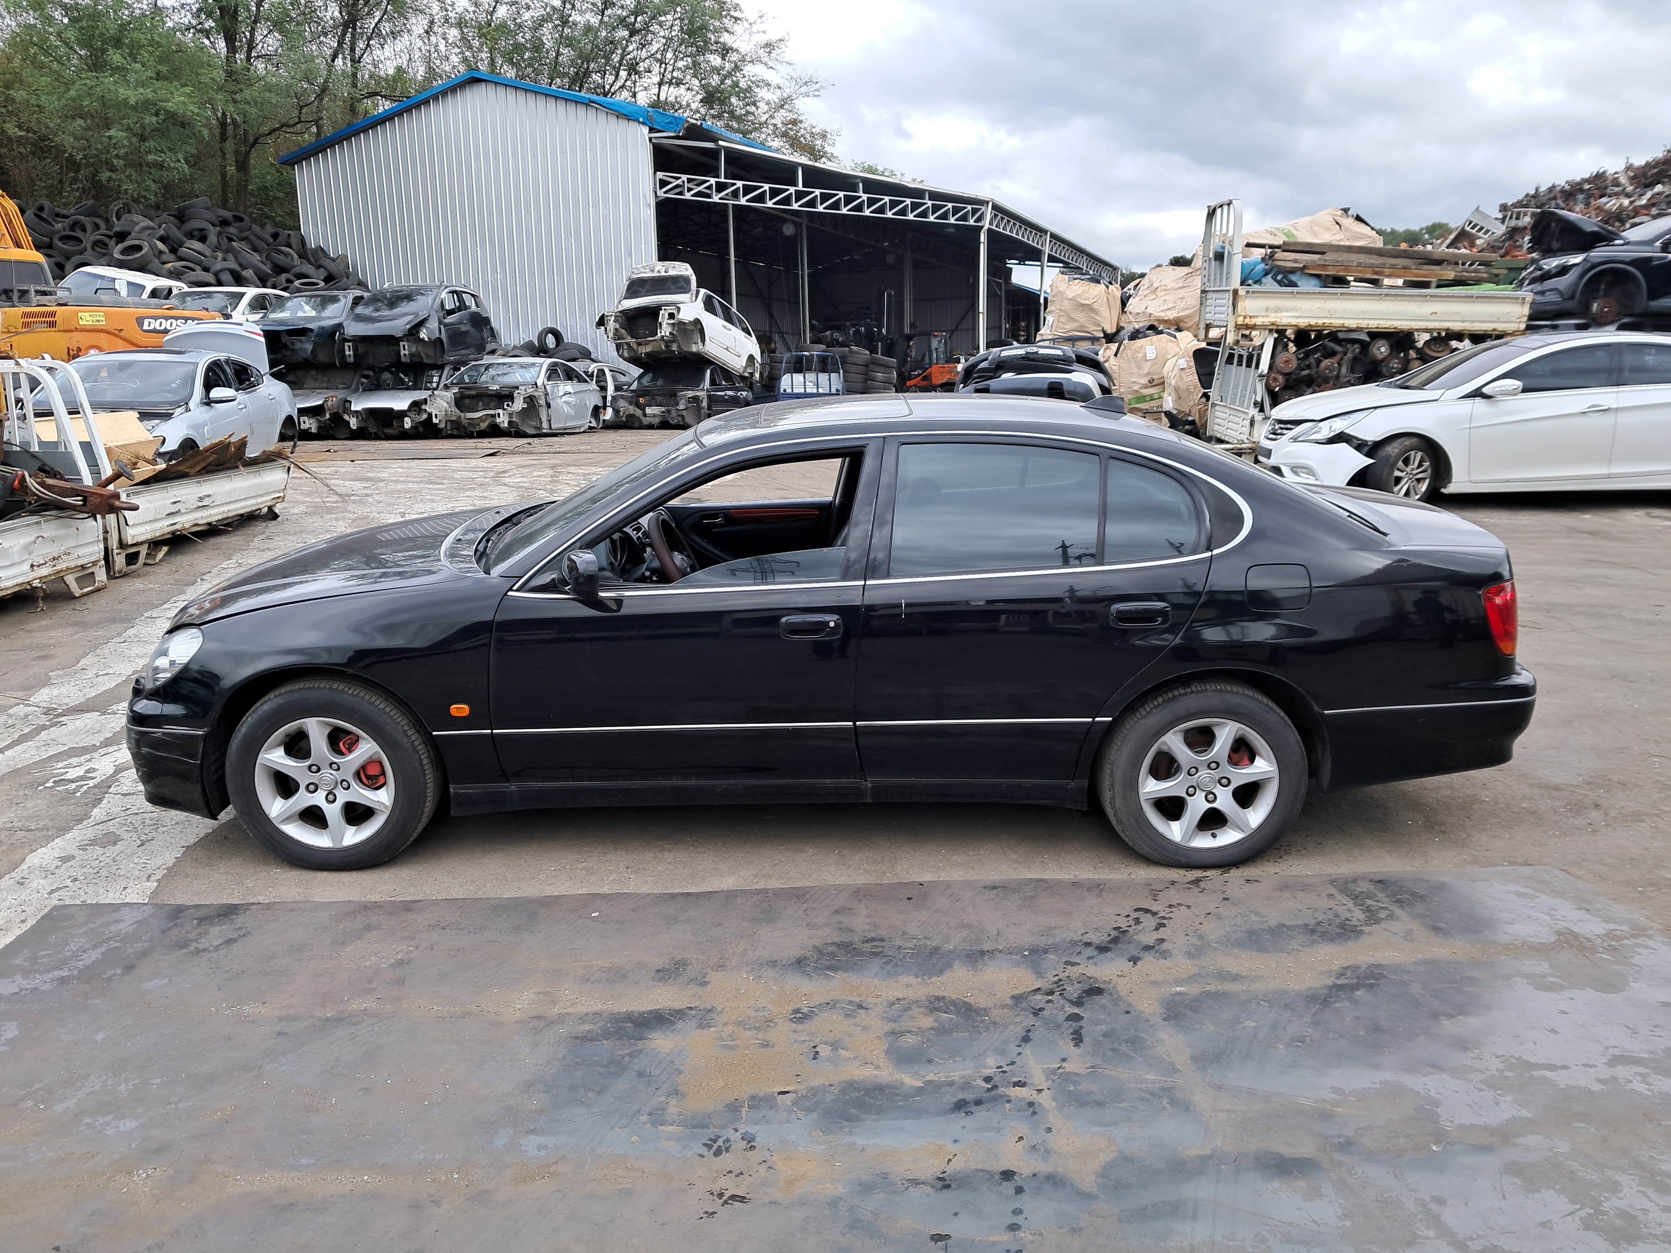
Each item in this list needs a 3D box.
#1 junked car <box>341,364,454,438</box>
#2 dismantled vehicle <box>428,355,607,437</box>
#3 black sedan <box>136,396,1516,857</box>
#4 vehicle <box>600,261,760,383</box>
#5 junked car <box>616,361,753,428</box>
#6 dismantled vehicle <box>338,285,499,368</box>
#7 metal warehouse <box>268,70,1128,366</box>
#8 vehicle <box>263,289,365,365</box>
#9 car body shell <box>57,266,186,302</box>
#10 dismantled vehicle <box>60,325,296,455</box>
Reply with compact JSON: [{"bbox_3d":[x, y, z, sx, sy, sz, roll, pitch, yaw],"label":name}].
[{"bbox_3d":[-7.121,-3.999,22.364,1.660,1.180,3.800,1,13,5],"label":"junked car"},{"bbox_3d":[-5.190,-3.891,21.673,1.820,1.240,4.400,2,13,9],"label":"dismantled vehicle"},{"bbox_3d":[-0.041,-0.123,4.855,4.810,1.440,1.800,0,13,0],"label":"black sedan"},{"bbox_3d":[-2.675,-5.459,24.049,1.750,1.500,4.300,1,0,15],"label":"vehicle"},{"bbox_3d":[-2.623,-4.479,24.311,1.750,1.200,4.250,2,13,10],"label":"junked car"},{"bbox_3d":[-7.126,-5.145,22.306,1.660,1.300,3.800,1,13,4],"label":"dismantled vehicle"},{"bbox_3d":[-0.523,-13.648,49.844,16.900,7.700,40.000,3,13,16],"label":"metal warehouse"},{"bbox_3d":[-8.877,-5.315,23.086,1.760,1.300,4.400,0,13,3],"label":"vehicle"},{"bbox_3d":[-12.628,-5.423,22.749,1.800,1.500,4.300,5,13,-3],"label":"car body shell"},{"bbox_3d":[-6.951,-2.166,13.294,1.880,1.620,4.800,-2,13,-6],"label":"dismantled vehicle"}]

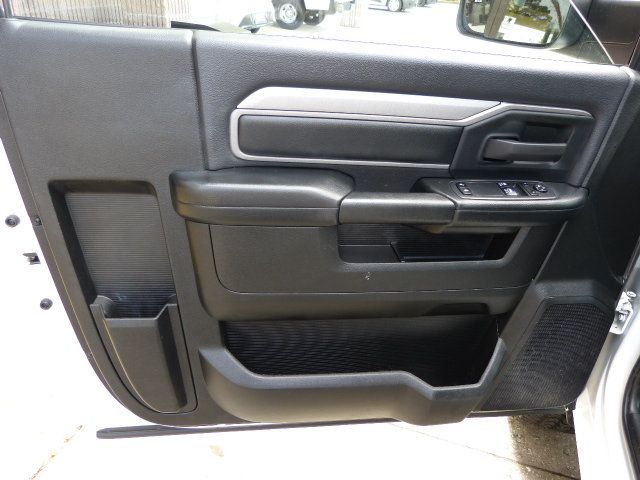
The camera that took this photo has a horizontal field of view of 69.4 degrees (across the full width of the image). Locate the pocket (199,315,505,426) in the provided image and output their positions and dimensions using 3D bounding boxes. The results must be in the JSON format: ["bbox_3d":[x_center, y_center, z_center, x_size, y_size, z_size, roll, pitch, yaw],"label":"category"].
[{"bbox_3d":[0.064,0.256,0.917,0.581,0.247,0.084,0,34,-9],"label":"pocket"}]

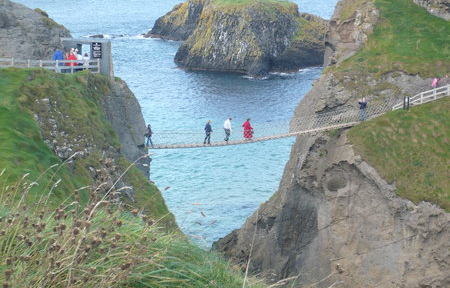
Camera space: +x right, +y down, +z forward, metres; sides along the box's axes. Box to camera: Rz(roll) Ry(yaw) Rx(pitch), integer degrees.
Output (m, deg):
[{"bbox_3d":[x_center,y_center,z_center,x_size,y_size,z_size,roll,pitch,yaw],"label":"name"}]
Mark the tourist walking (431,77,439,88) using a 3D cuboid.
[{"bbox_3d":[16.153,-4.313,86.000,0.570,1.640,0.520,-3,10,-16],"label":"tourist walking"}]

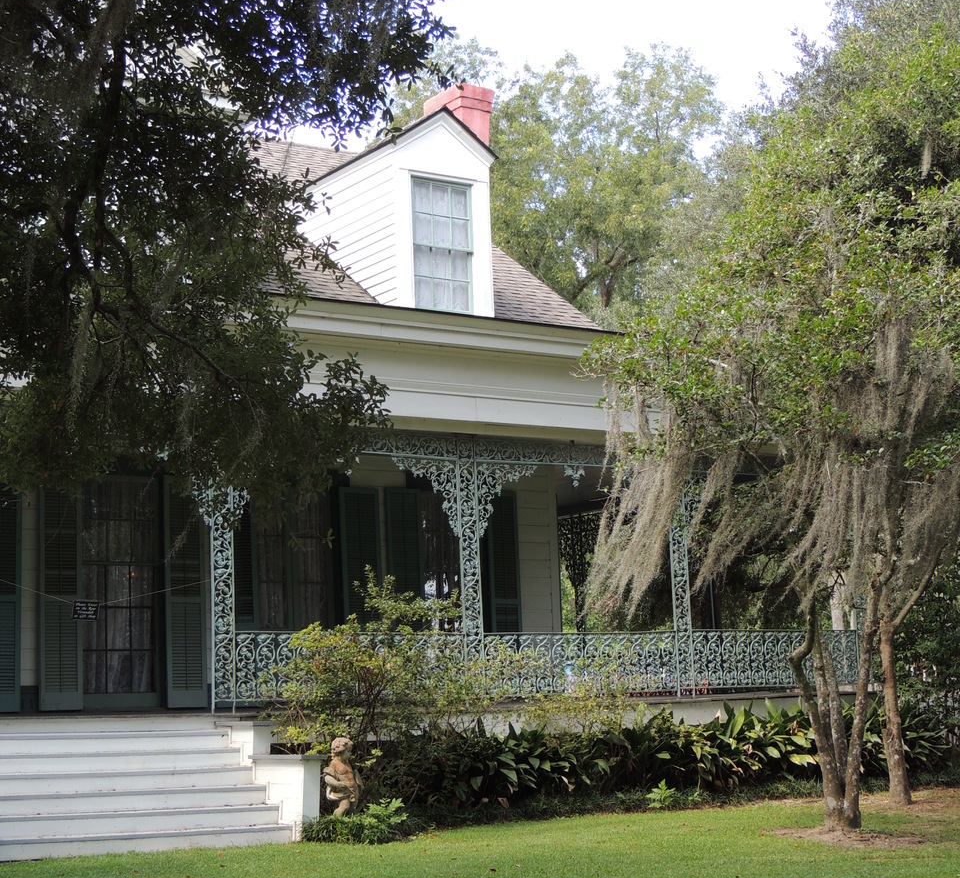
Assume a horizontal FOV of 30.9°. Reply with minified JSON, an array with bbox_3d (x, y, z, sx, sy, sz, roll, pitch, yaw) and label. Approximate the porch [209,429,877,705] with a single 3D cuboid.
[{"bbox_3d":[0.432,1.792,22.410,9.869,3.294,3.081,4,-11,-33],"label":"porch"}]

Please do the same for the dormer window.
[{"bbox_3d":[-0.466,-2.477,22.485,0.958,1.803,0.128,4,-11,-33],"label":"dormer window"}]

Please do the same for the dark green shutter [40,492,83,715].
[{"bbox_3d":[-4.948,1.798,20.611,0.523,2.802,0.051,4,-11,-33],"label":"dark green shutter"}]

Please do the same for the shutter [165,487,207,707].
[{"bbox_3d":[-3.612,1.897,21.483,0.526,2.806,0.051,4,-11,-33],"label":"shutter"}]

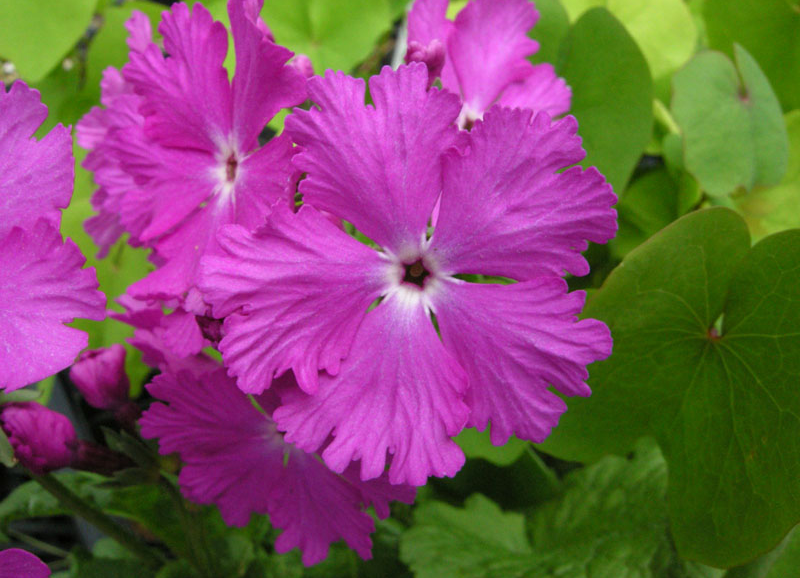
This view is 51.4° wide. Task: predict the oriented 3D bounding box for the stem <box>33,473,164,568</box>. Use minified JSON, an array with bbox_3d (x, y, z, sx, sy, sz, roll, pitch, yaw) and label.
[{"bbox_3d":[-0.054,0.042,0.151,0.003,0.032,0.003,-36,34,0],"label":"stem"}]

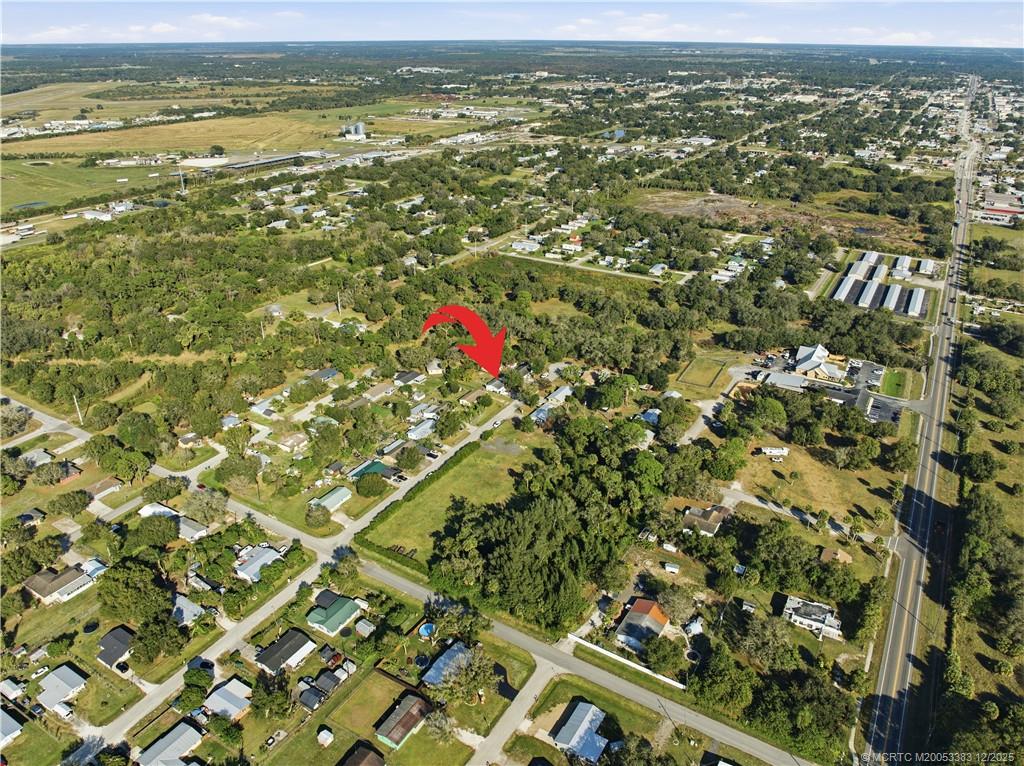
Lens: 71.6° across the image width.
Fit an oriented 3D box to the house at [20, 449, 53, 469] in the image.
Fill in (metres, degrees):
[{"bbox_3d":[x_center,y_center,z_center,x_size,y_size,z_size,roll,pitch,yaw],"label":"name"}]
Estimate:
[{"bbox_3d":[-230.610,36.810,343.120,13.520,4.070,10.060,15,30,28],"label":"house"}]

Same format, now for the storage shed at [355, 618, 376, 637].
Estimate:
[{"bbox_3d":[-49.841,83.205,241.373,5.100,2.800,4.100,17,31,31],"label":"storage shed"}]

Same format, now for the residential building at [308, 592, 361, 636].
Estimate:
[{"bbox_3d":[-63.530,81.710,251.820,13.620,4.270,14.640,15,30,28],"label":"residential building"}]

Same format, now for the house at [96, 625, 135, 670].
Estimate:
[{"bbox_3d":[-134.110,89.500,240.300,11.000,4.300,11.600,12,28,23],"label":"house"}]

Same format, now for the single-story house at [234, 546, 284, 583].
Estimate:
[{"bbox_3d":[-98.880,71.190,278.150,15.000,4.400,15.000,15,30,28],"label":"single-story house"}]

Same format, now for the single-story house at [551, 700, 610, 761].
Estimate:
[{"bbox_3d":[22.270,102.850,209.120,12.500,4.170,15.960,15,30,28],"label":"single-story house"}]

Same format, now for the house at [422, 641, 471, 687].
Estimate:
[{"bbox_3d":[-20.380,93.070,233.850,8.100,4.200,18.900,15,30,28],"label":"house"}]

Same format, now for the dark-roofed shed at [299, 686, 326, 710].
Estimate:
[{"bbox_3d":[-61.540,98.070,219.500,5.790,3.150,5.790,15,30,28],"label":"dark-roofed shed"}]

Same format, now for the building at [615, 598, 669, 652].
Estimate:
[{"bbox_3d":[45.890,85.630,249.190,13.800,4.600,22.500,15,30,28],"label":"building"}]

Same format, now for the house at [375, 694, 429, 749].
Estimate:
[{"bbox_3d":[-32.320,101.300,211.900,8.640,4.170,15.650,15,30,28],"label":"house"}]

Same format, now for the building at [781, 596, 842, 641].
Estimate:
[{"bbox_3d":[107.610,83.500,253.890,18.900,4.700,8.300,15,30,28],"label":"building"}]

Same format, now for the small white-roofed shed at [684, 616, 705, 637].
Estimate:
[{"bbox_3d":[63.326,84.389,245.315,4.100,2.700,5.500,15,30,28],"label":"small white-roofed shed"}]

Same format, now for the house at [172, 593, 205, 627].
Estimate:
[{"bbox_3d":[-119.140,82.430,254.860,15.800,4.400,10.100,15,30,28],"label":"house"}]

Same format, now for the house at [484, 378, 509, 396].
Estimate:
[{"bbox_3d":[-7.400,2.540,420.010,13.500,4.600,10.300,15,30,28],"label":"house"}]

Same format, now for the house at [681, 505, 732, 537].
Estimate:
[{"bbox_3d":[83.060,58.220,305.940,16.000,4.600,18.200,15,30,28],"label":"house"}]

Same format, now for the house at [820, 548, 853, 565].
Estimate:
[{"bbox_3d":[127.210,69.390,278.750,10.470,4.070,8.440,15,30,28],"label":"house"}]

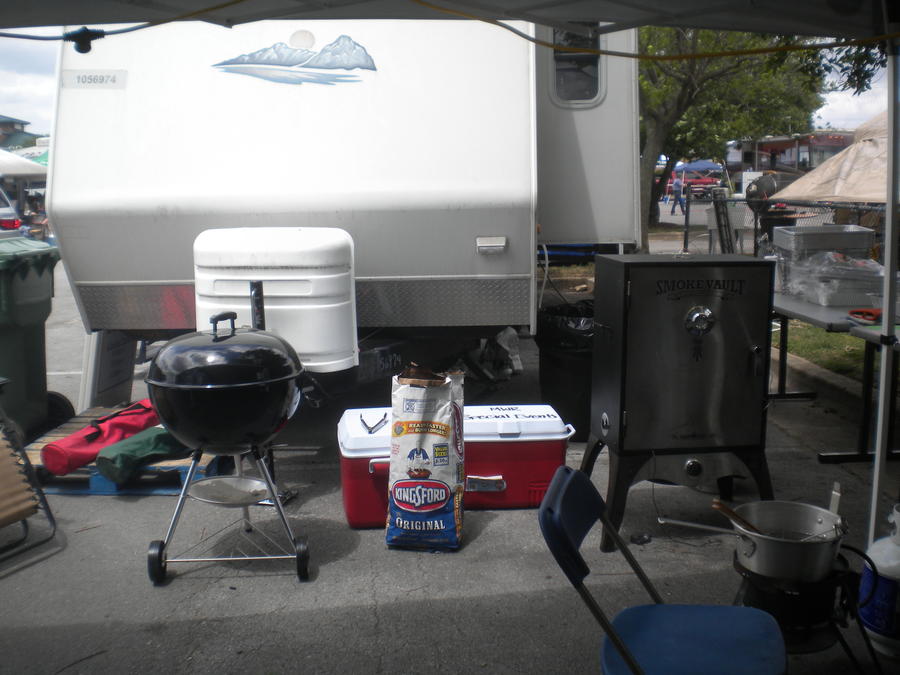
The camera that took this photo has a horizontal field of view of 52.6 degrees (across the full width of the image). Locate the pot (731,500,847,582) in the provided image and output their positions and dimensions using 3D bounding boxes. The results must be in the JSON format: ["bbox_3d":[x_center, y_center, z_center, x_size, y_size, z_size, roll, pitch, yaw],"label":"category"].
[{"bbox_3d":[0.970,0.590,2.600,0.335,0.125,0.320,2,10,15],"label":"pot"}]

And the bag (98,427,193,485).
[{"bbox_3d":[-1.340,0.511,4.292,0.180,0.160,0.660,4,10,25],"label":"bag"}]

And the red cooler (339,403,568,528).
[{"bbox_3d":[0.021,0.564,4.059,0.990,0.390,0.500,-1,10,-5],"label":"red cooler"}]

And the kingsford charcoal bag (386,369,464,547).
[{"bbox_3d":[-0.099,0.482,3.639,0.290,0.690,0.160,2,10,12],"label":"kingsford charcoal bag"}]

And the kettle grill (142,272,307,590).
[{"bbox_3d":[-0.820,0.376,3.368,0.590,0.990,0.600,-1,9,-3],"label":"kettle grill"}]

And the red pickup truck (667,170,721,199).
[{"bbox_3d":[14.554,-9.231,56.000,1.980,1.850,5.500,-4,10,-22],"label":"red pickup truck"}]

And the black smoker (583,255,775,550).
[{"bbox_3d":[0.913,0.238,3.725,0.660,1.140,0.450,-1,10,-8],"label":"black smoker"}]

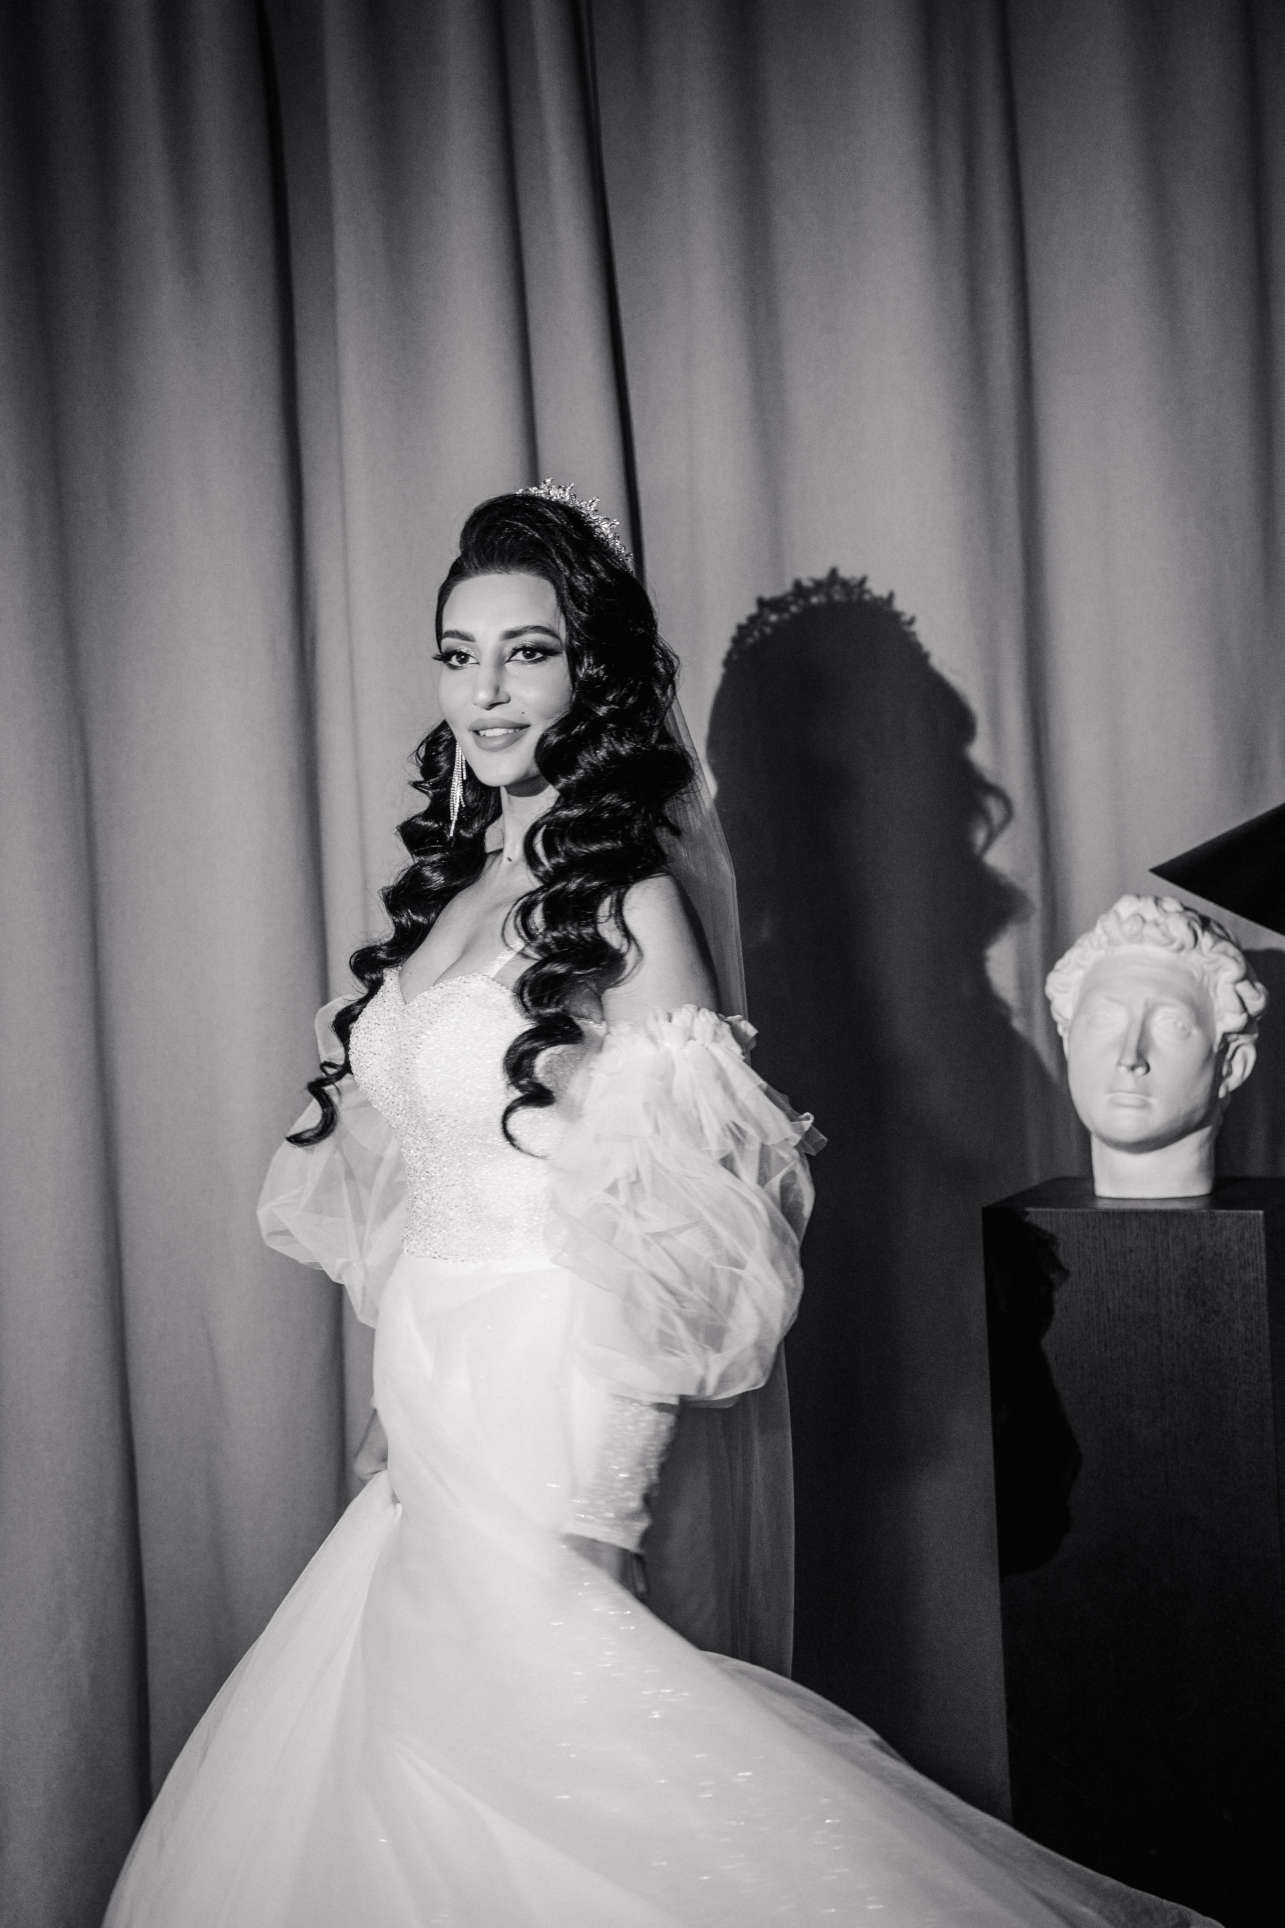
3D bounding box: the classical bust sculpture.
[{"bbox_3d":[0.557,0.086,2.570,0.232,0.328,0.260,-2,1,28],"label":"classical bust sculpture"}]

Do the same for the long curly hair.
[{"bbox_3d":[-0.119,-0.126,1.955,0.300,0.535,0.290,-2,1,37],"label":"long curly hair"}]

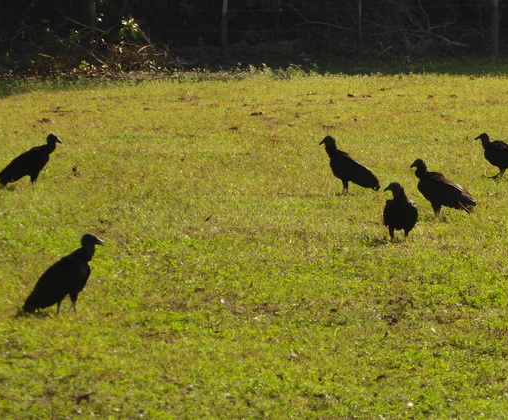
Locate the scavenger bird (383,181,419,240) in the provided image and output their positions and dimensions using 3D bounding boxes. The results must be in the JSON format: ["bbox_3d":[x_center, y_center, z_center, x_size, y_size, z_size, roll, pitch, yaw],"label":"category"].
[{"bbox_3d":[1.054,0.011,43.400,0.230,0.420,0.480,1,3,13],"label":"scavenger bird"}]

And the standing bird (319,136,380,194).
[{"bbox_3d":[0.782,-0.372,49.400,0.510,0.490,0.220,0,3,3],"label":"standing bird"}]

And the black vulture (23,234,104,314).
[{"bbox_3d":[-1.137,0.385,36.000,0.470,0.475,0.220,1,3,12],"label":"black vulture"}]

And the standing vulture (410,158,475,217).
[{"bbox_3d":[1.450,-0.173,46.400,0.510,0.450,0.220,0,3,6],"label":"standing vulture"}]

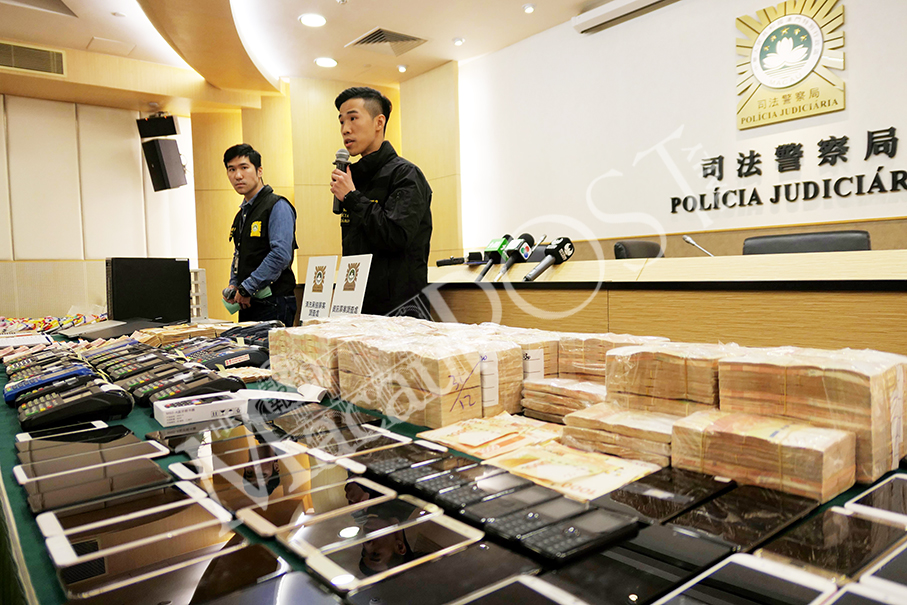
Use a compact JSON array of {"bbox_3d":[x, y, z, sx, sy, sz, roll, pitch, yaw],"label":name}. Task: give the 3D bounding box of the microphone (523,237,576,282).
[{"bbox_3d":[0.414,-0.177,2.617,0.300,0.066,0.066,-38,25,-27],"label":"microphone"}]

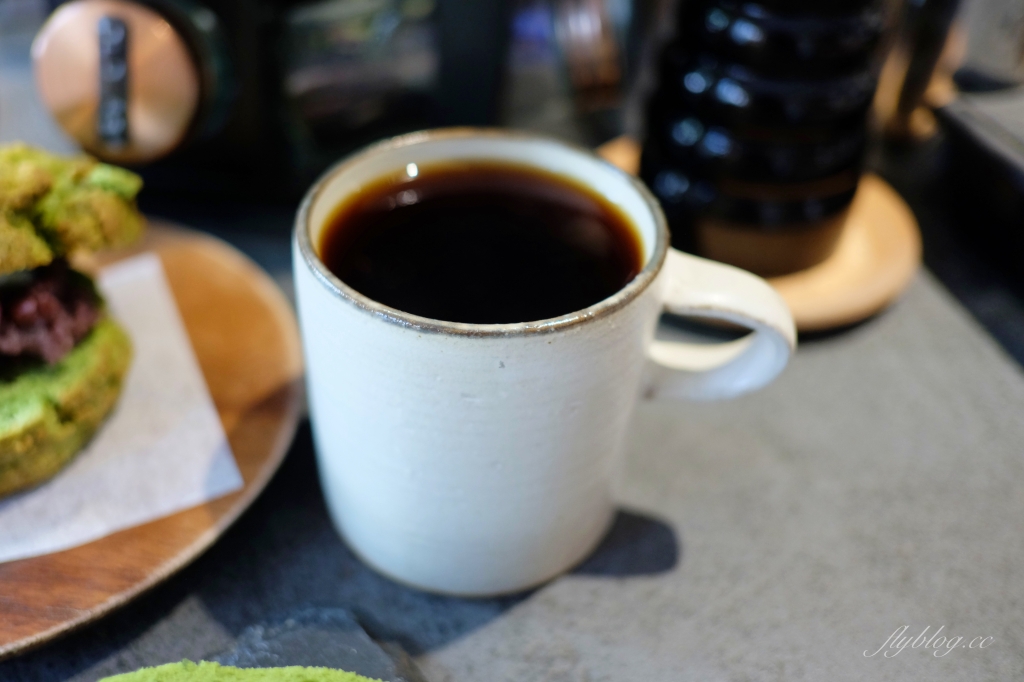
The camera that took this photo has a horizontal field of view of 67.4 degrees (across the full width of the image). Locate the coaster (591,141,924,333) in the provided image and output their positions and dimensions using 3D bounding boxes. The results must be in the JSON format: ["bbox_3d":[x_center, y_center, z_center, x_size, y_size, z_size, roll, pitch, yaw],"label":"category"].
[{"bbox_3d":[0.096,-0.051,0.324,0.141,0.016,0.141,5,42,0],"label":"coaster"}]

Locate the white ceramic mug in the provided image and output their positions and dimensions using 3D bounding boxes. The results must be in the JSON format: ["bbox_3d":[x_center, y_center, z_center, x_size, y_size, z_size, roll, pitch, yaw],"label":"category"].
[{"bbox_3d":[0.007,0.007,0.200,0.119,0.087,0.087,11,43,7],"label":"white ceramic mug"}]

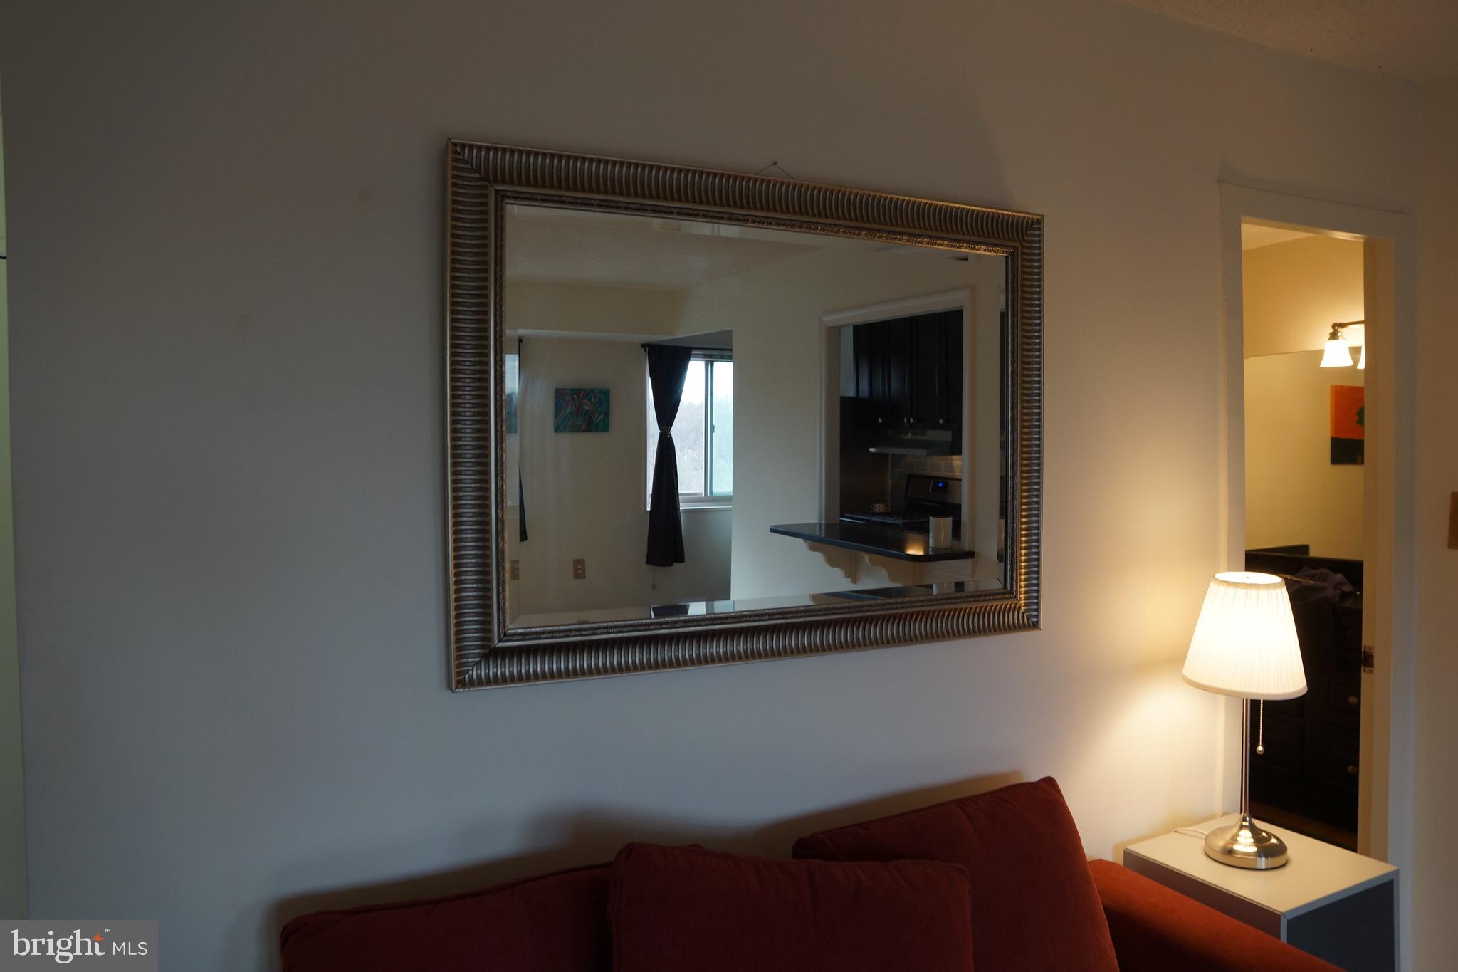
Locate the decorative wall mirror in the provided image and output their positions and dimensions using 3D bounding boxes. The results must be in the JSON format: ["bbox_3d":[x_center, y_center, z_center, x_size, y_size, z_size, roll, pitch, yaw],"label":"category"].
[{"bbox_3d":[0.099,-0.113,1.712,1.149,0.825,0.050,-1,1,-25],"label":"decorative wall mirror"}]

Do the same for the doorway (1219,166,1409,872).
[{"bbox_3d":[1.423,0.366,2.413,0.715,2.112,0.130,-1,1,-25],"label":"doorway"}]

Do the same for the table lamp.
[{"bbox_3d":[1.049,0.460,1.966,0.220,0.550,0.220,-1,1,-25],"label":"table lamp"}]

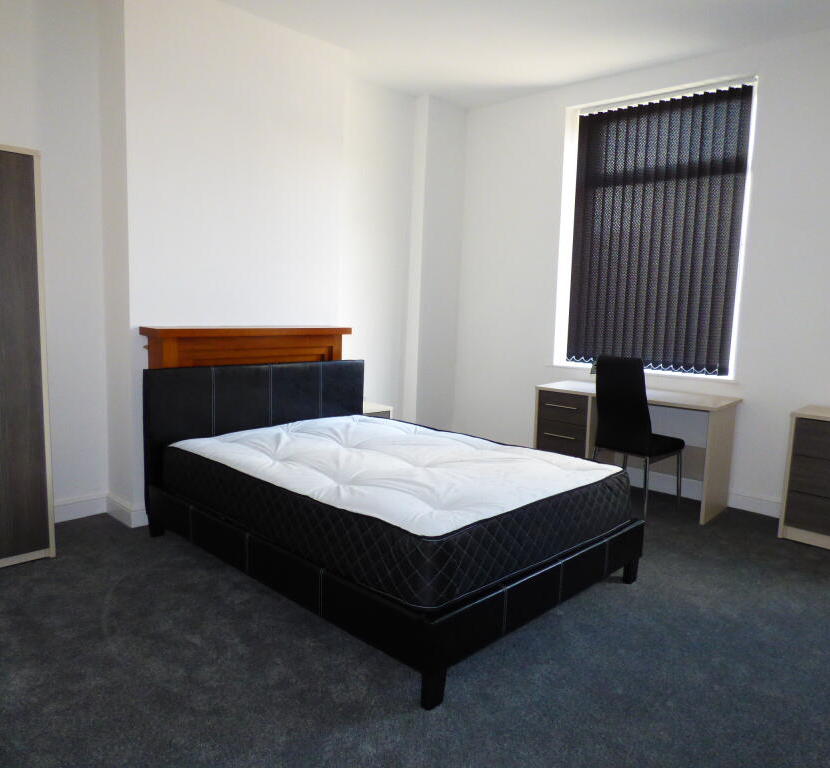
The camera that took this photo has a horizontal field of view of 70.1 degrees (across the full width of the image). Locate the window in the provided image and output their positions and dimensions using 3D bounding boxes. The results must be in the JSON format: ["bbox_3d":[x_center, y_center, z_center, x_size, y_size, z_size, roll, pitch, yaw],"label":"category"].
[{"bbox_3d":[1.751,-1.094,4.428,1.262,1.979,0.080,7,8,44],"label":"window"}]

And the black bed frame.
[{"bbox_3d":[-0.188,0.428,3.008,2.142,0.904,1.466,8,8,44],"label":"black bed frame"}]

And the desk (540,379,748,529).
[{"bbox_3d":[1.532,0.433,4.235,0.512,0.732,1.280,-4,8,-44],"label":"desk"}]

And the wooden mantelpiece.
[{"bbox_3d":[-1.012,0.206,3.864,0.220,1.120,1.360,8,8,44],"label":"wooden mantelpiece"}]

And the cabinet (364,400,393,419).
[{"bbox_3d":[-0.462,0.438,4.647,0.390,0.525,0.420,8,8,44],"label":"cabinet"}]

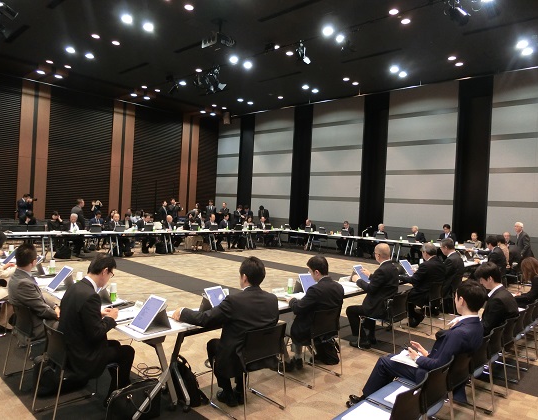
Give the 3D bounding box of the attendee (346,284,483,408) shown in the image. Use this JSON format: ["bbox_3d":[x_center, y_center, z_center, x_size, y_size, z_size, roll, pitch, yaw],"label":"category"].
[{"bbox_3d":[1.163,1.132,3.315,1.040,1.230,0.520,4,1,43],"label":"attendee"}]

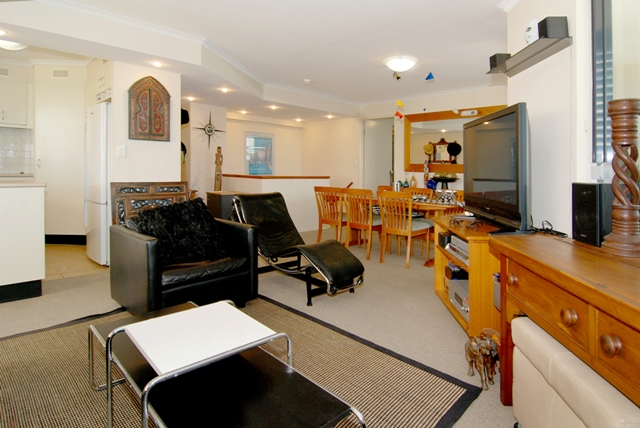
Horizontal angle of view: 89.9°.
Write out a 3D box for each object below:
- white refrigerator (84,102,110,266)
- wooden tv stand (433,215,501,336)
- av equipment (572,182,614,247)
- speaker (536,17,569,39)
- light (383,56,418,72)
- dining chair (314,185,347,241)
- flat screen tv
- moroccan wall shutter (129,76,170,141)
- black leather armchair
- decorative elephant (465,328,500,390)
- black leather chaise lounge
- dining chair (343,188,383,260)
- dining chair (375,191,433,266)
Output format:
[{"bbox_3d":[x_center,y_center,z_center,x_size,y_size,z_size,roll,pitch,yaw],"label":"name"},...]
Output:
[{"bbox_3d":[-2.470,-0.378,4.170,0.680,1.860,0.660,-5,7,-44],"label":"white refrigerator"},{"bbox_3d":[1.235,0.432,2.510,0.420,0.670,0.840,1,7,5],"label":"wooden tv stand"},{"bbox_3d":[1.370,0.000,1.510,0.230,0.285,0.180,1,5,6],"label":"av equipment"},{"bbox_3d":[1.235,-0.984,1.690,0.110,0.110,0.080,1,7,5],"label":"speaker"},{"bbox_3d":[0.880,-1.645,3.500,0.350,0.115,0.350,0,7,0],"label":"light"},{"bbox_3d":[0.270,0.076,4.690,0.460,0.890,0.530,5,7,44],"label":"dining chair"},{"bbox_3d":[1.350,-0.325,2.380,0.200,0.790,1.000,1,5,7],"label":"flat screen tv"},{"bbox_3d":[-2.000,-1.252,3.790,0.450,0.760,0.050,-5,7,-40],"label":"moroccan wall shutter"},{"bbox_3d":[-1.150,0.416,2.690,0.840,0.700,0.800,-5,7,-43],"label":"black leather armchair"},{"bbox_3d":[0.867,0.748,1.710,0.150,0.250,0.210,-3,7,-20],"label":"decorative elephant"},{"bbox_3d":[-0.235,0.275,3.130,0.540,0.810,1.340,-7,9,-44],"label":"black leather chaise lounge"},{"bbox_3d":[0.650,0.116,4.370,0.460,0.890,0.530,5,7,44],"label":"dining chair"},{"bbox_3d":[1.060,0.158,4.050,0.460,0.890,0.530,5,7,44],"label":"dining chair"}]

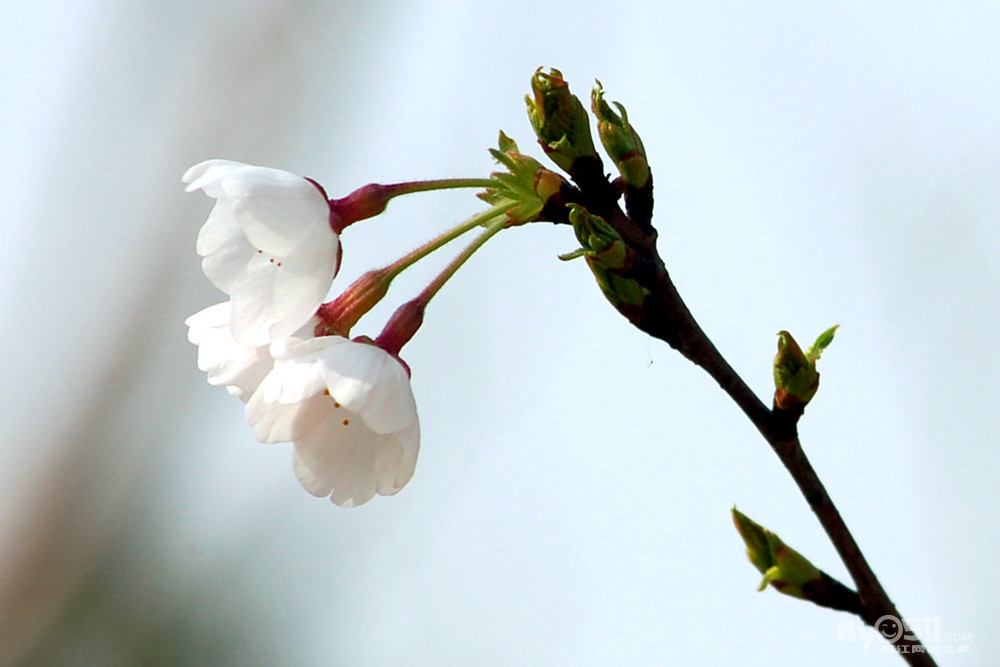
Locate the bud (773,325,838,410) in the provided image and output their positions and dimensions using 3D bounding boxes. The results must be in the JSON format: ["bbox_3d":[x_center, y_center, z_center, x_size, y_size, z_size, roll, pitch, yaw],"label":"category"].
[{"bbox_3d":[0.047,0.005,1.330,0.010,0.013,0.006,0,0,0],"label":"bud"}]

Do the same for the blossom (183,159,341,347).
[{"bbox_3d":[-0.036,-0.012,1.328,0.016,0.024,0.024,-25,10,-34],"label":"blossom"}]

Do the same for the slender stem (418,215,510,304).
[{"bbox_3d":[-0.005,-0.011,1.330,0.019,0.003,0.002,-44,0,0],"label":"slender stem"}]

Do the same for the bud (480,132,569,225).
[{"bbox_3d":[0.003,-0.022,1.330,0.012,0.015,0.012,18,0,0],"label":"bud"}]

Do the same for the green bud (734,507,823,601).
[{"bbox_3d":[0.040,0.034,1.330,0.018,0.009,0.009,44,0,0],"label":"green bud"}]

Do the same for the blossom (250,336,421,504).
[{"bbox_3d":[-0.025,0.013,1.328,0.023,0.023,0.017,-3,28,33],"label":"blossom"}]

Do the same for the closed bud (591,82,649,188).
[{"bbox_3d":[0.018,-0.030,1.330,0.005,0.018,0.005,-22,0,0],"label":"closed bud"}]

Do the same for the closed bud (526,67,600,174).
[{"bbox_3d":[0.009,-0.033,1.330,0.008,0.017,0.008,-20,0,0],"label":"closed bud"}]

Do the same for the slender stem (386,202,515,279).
[{"bbox_3d":[-0.007,-0.015,1.330,0.023,0.003,0.002,-28,0,0],"label":"slender stem"}]

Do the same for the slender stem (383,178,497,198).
[{"bbox_3d":[-0.009,-0.022,1.330,0.017,0.003,0.001,-3,0,0],"label":"slender stem"}]

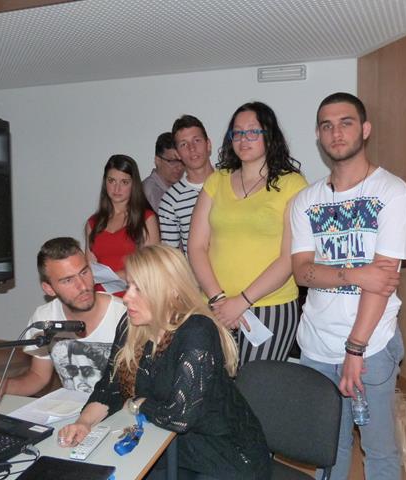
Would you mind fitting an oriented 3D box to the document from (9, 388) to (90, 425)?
[{"bbox_3d":[-0.465,0.544,1.865,0.210,0.025,0.290,2,6,26],"label":"document"}]

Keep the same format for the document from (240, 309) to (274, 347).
[{"bbox_3d":[0.197,0.327,2.120,0.100,0.155,0.010,-38,-10,-7],"label":"document"}]

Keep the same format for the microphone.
[{"bbox_3d":[-0.378,0.227,1.450,0.145,0.030,0.030,1,6,13],"label":"microphone"}]

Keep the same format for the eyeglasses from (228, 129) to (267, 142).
[{"bbox_3d":[0.185,-0.401,2.187,0.142,0.046,0.140,1,6,18],"label":"eyeglasses"}]

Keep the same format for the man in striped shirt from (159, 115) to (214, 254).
[{"bbox_3d":[-0.007,0.325,2.548,0.450,1.764,0.310,-1,6,0],"label":"man in striped shirt"}]

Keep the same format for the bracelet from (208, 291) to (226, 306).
[{"bbox_3d":[0.053,0.224,2.120,0.070,0.025,0.065,-28,-23,-2],"label":"bracelet"}]

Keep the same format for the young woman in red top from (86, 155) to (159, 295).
[{"bbox_3d":[-0.412,0.379,2.840,0.410,1.606,0.310,-1,6,-5],"label":"young woman in red top"}]

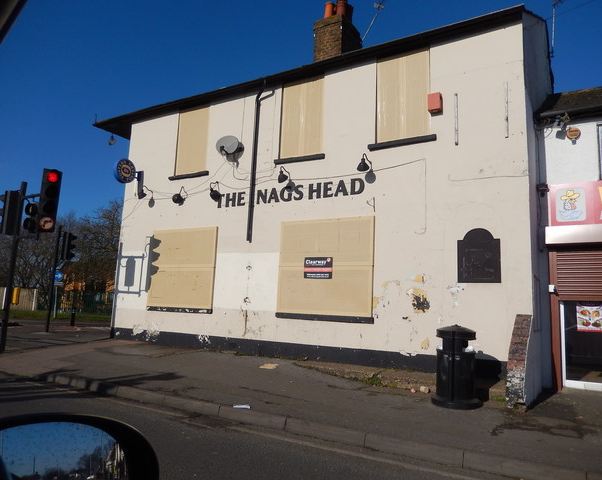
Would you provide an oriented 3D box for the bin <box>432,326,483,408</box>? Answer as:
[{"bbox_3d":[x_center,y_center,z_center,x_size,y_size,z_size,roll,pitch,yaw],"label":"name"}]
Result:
[{"bbox_3d":[2.060,1.653,6.094,0.601,1.044,0.601,-3,-9,31],"label":"bin"}]

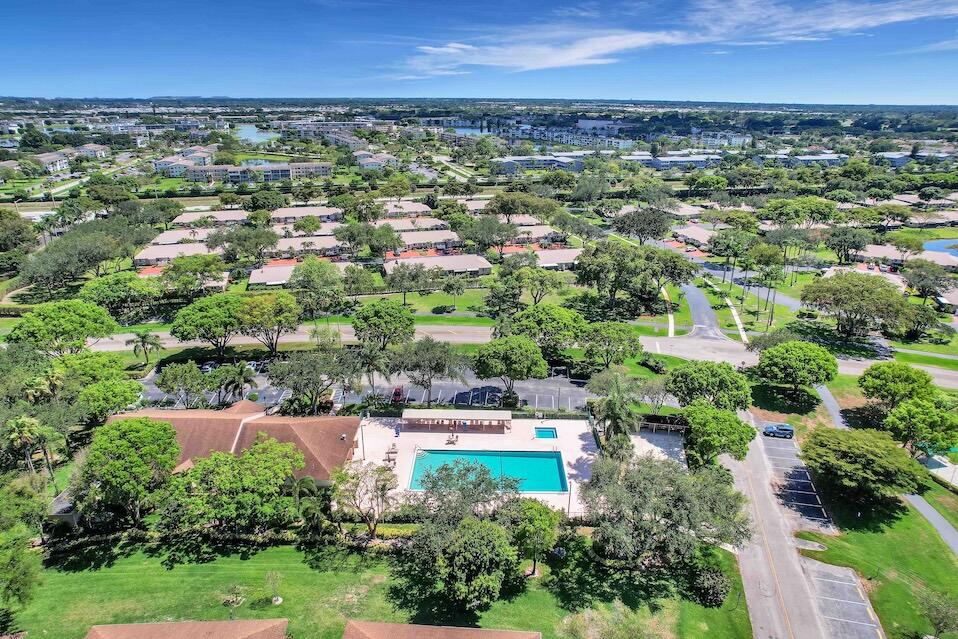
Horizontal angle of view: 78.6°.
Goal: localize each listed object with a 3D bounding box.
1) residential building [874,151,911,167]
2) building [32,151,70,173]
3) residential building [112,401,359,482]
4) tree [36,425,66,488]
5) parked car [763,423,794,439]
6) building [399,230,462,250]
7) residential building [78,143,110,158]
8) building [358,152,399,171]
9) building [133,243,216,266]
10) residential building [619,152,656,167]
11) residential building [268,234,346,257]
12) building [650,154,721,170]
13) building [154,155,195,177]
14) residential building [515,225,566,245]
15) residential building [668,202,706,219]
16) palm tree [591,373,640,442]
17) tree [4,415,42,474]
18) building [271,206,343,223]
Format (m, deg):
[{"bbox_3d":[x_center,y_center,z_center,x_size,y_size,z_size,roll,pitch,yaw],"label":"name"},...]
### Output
[{"bbox_3d":[367.706,-142.873,522.026,15.000,8.000,24.000,-8,22,-21],"label":"residential building"},{"bbox_3d":[-340.530,-122.670,458.780,20.000,11.000,36.000,2,21,5],"label":"building"},{"bbox_3d":[-37.330,17.980,89.300,37.000,6.600,21.000,1,21,1],"label":"residential building"},{"bbox_3d":[-62.770,20.860,86.810,4.400,10.500,4.400,0,21,0],"label":"tree"},{"bbox_3d":[53.330,19.910,104.240,4.600,1.660,1.850,3,21,8],"label":"parked car"},{"bbox_3d":[-22.070,-30.410,218.930,30.000,4.900,16.000,-6,22,-17],"label":"building"},{"bbox_3d":[-347.650,-152.890,528.820,26.000,10.500,22.000,-6,22,-16],"label":"residential building"},{"bbox_3d":[-79.240,-121.900,450.730,29.000,10.000,34.000,-6,22,-16],"label":"building"},{"bbox_3d":[-98.650,-23.360,199.080,30.000,4.900,16.000,-6,22,-17],"label":"building"},{"bbox_3d":[129.582,-129.033,479.901,28.000,8.000,15.000,-1,21,-4],"label":"residential building"},{"bbox_3d":[-65.550,-28.640,224.760,31.560,5.200,15.000,-5,22,-15],"label":"residential building"},{"bbox_3d":[162.380,-123.590,461.590,53.000,10.000,21.000,-4,21,-12],"label":"building"},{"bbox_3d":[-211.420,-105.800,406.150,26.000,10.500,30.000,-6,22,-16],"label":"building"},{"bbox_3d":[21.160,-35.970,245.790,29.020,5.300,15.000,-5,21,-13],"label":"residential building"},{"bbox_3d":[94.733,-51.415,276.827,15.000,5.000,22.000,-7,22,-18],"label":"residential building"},{"bbox_3d":[20.981,14.338,90.248,6.700,12.000,6.700,0,21,0],"label":"palm tree"},{"bbox_3d":[-68.960,19.810,89.320,5.300,10.600,5.300,0,21,0],"label":"tree"},{"bbox_3d":[-77.050,-47.970,263.920,31.000,4.900,16.000,-6,22,-16],"label":"building"}]

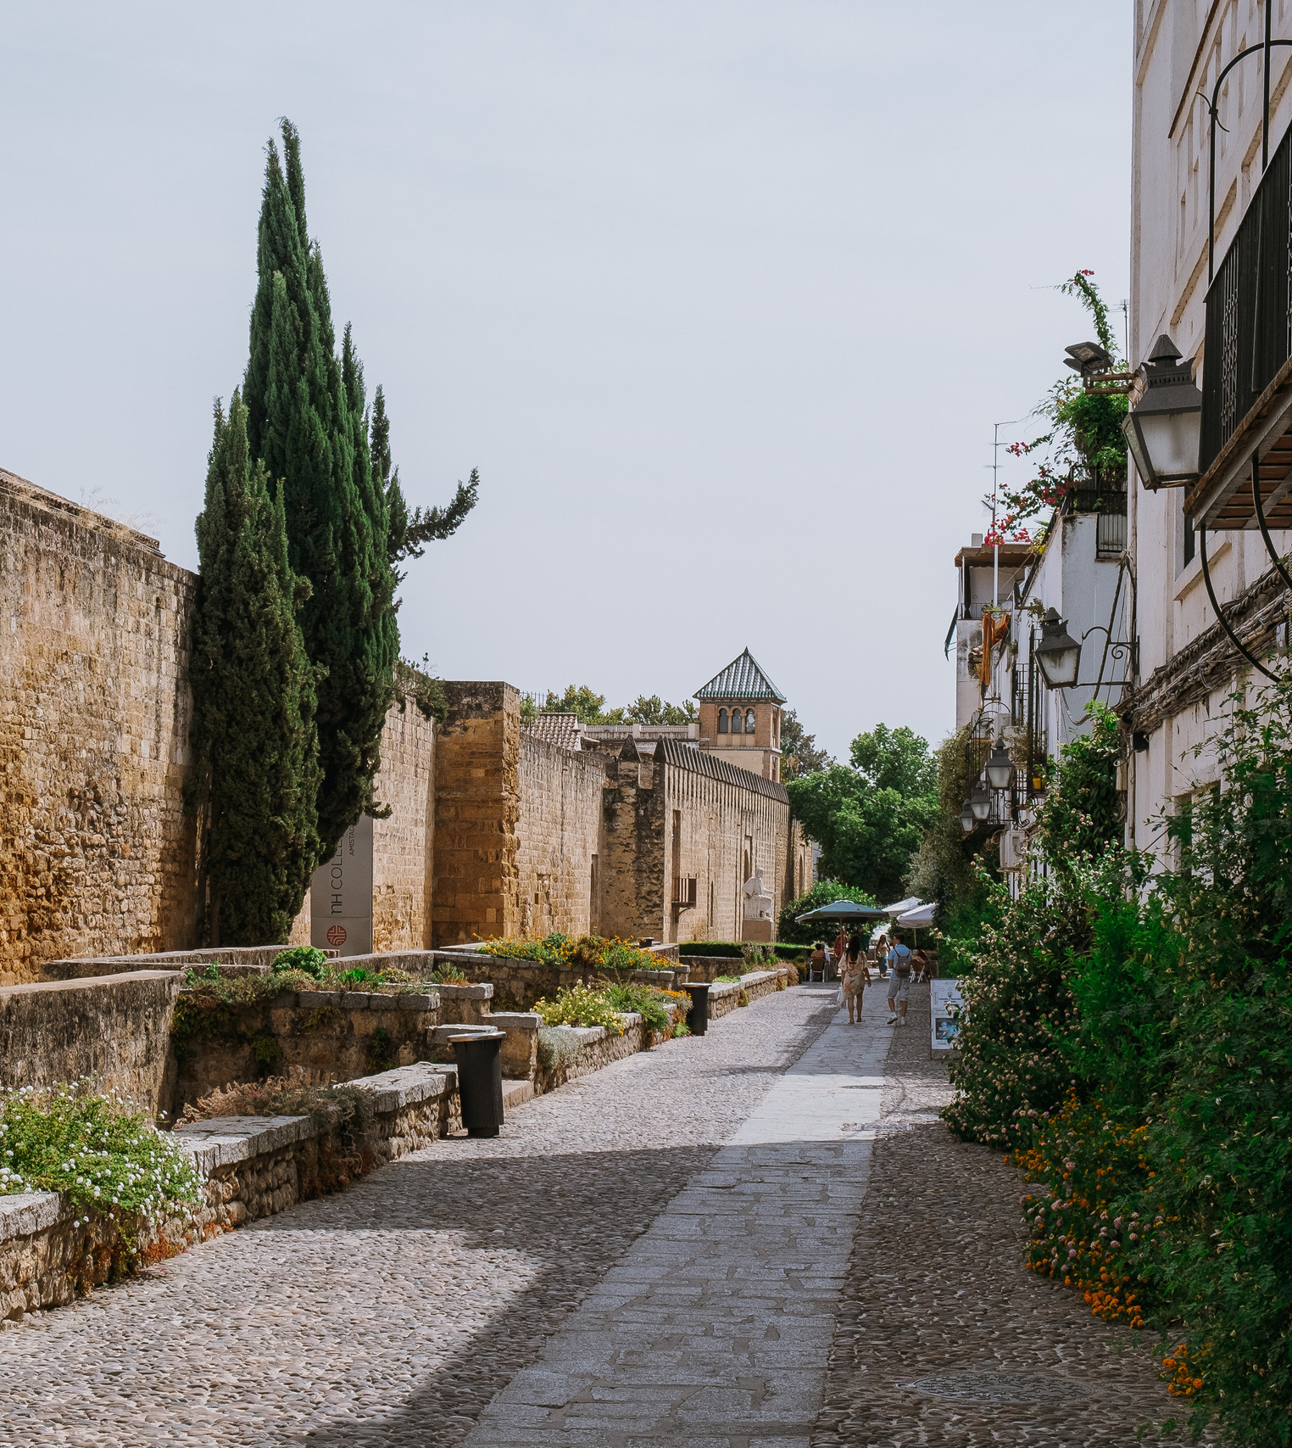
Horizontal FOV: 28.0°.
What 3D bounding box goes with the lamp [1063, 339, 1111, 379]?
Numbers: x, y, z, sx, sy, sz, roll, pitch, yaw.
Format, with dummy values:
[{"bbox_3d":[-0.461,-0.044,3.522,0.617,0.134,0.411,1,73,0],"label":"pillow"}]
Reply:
[{"bbox_3d":[4.192,-3.457,24.600,0.330,0.354,0.400,3,-3,-31],"label":"lamp"}]

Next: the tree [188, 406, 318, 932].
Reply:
[{"bbox_3d":[-5.830,-0.730,38.500,1.900,8.329,1.950,1,-3,6],"label":"tree"}]

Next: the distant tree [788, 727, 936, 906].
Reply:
[{"bbox_3d":[9.841,5.534,118.000,7.200,10.990,7.600,1,-3,6],"label":"distant tree"}]

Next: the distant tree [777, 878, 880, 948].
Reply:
[{"bbox_3d":[6.742,7.420,95.000,3.500,3.477,4.000,1,-3,6],"label":"distant tree"}]

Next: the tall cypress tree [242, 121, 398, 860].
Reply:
[{"bbox_3d":[-5.288,-3.061,42.000,2.400,13.396,2.500,1,-3,6],"label":"tall cypress tree"}]

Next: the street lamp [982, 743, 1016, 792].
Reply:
[{"bbox_3d":[5.520,0.647,40.400,0.440,0.766,0.440,1,-3,6],"label":"street lamp"}]

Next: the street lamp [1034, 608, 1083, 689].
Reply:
[{"bbox_3d":[3.854,-0.704,24.200,0.440,0.759,0.440,1,-3,6],"label":"street lamp"}]

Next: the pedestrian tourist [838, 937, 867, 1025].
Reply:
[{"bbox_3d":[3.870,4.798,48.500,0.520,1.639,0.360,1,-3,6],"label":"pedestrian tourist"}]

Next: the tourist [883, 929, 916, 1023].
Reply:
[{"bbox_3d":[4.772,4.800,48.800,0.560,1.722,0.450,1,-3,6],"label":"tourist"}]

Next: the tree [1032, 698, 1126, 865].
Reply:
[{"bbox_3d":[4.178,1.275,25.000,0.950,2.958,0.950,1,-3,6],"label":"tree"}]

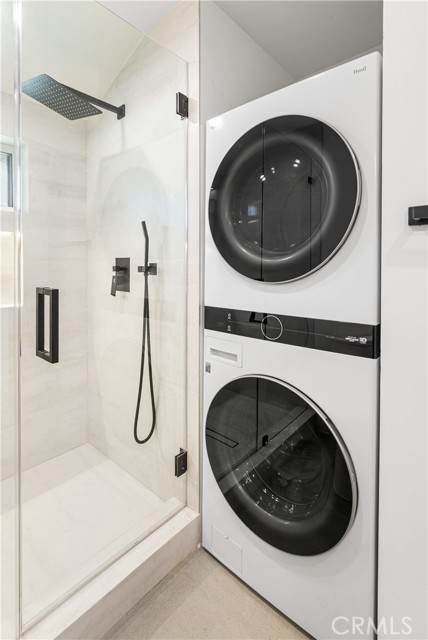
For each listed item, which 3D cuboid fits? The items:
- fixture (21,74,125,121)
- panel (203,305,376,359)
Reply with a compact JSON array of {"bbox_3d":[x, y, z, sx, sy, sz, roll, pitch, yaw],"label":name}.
[{"bbox_3d":[-0.710,-1.152,1.464,0.497,0.107,0.305,-6,10,-43],"label":"fixture"},{"bbox_3d":[0.232,0.026,1.059,0.680,0.098,0.050,8,10,40],"label":"panel"}]

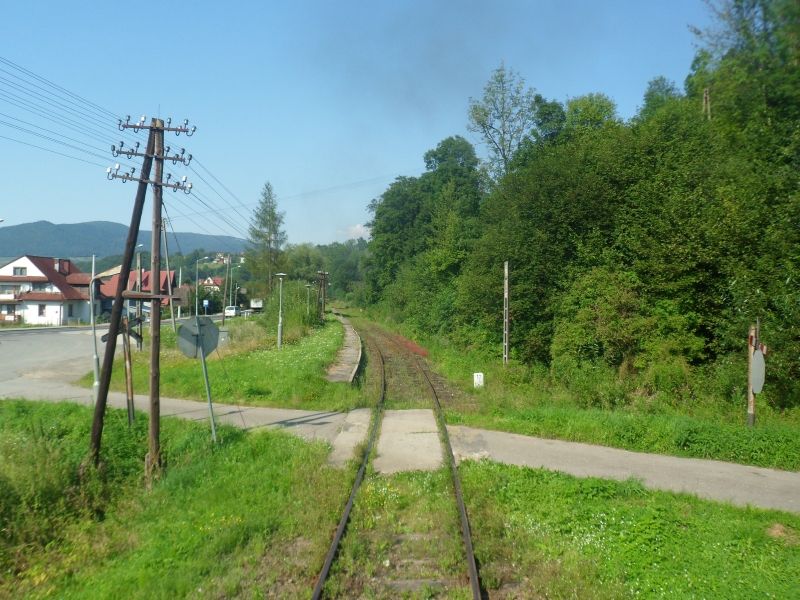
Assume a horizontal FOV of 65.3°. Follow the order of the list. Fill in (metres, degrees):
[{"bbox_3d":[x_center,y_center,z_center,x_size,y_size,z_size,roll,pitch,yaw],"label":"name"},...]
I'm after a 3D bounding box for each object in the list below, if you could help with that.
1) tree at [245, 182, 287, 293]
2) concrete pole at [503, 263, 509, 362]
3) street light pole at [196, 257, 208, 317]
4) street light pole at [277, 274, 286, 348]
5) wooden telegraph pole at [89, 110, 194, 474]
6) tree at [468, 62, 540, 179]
[{"bbox_3d":[-16.200,-5.760,75.000,5.100,16.700,5.100,1,0,0],"label":"tree"},{"bbox_3d":[4.480,0.620,26.500,0.210,4.550,0.200,1,0,0],"label":"concrete pole"},{"bbox_3d":[-31.000,-2.060,98.000,1.800,9.300,0.300,1,0,-3],"label":"street light pole"},{"bbox_3d":[-6.300,0.600,33.000,0.560,4.050,0.560,1,0,0],"label":"street light pole"},{"bbox_3d":[-4.460,-0.040,10.850,1.700,6.300,0.400,1,0,-18],"label":"wooden telegraph pole"},{"bbox_3d":[9.100,-10.600,56.000,6.500,21.000,6.500,1,0,0],"label":"tree"}]

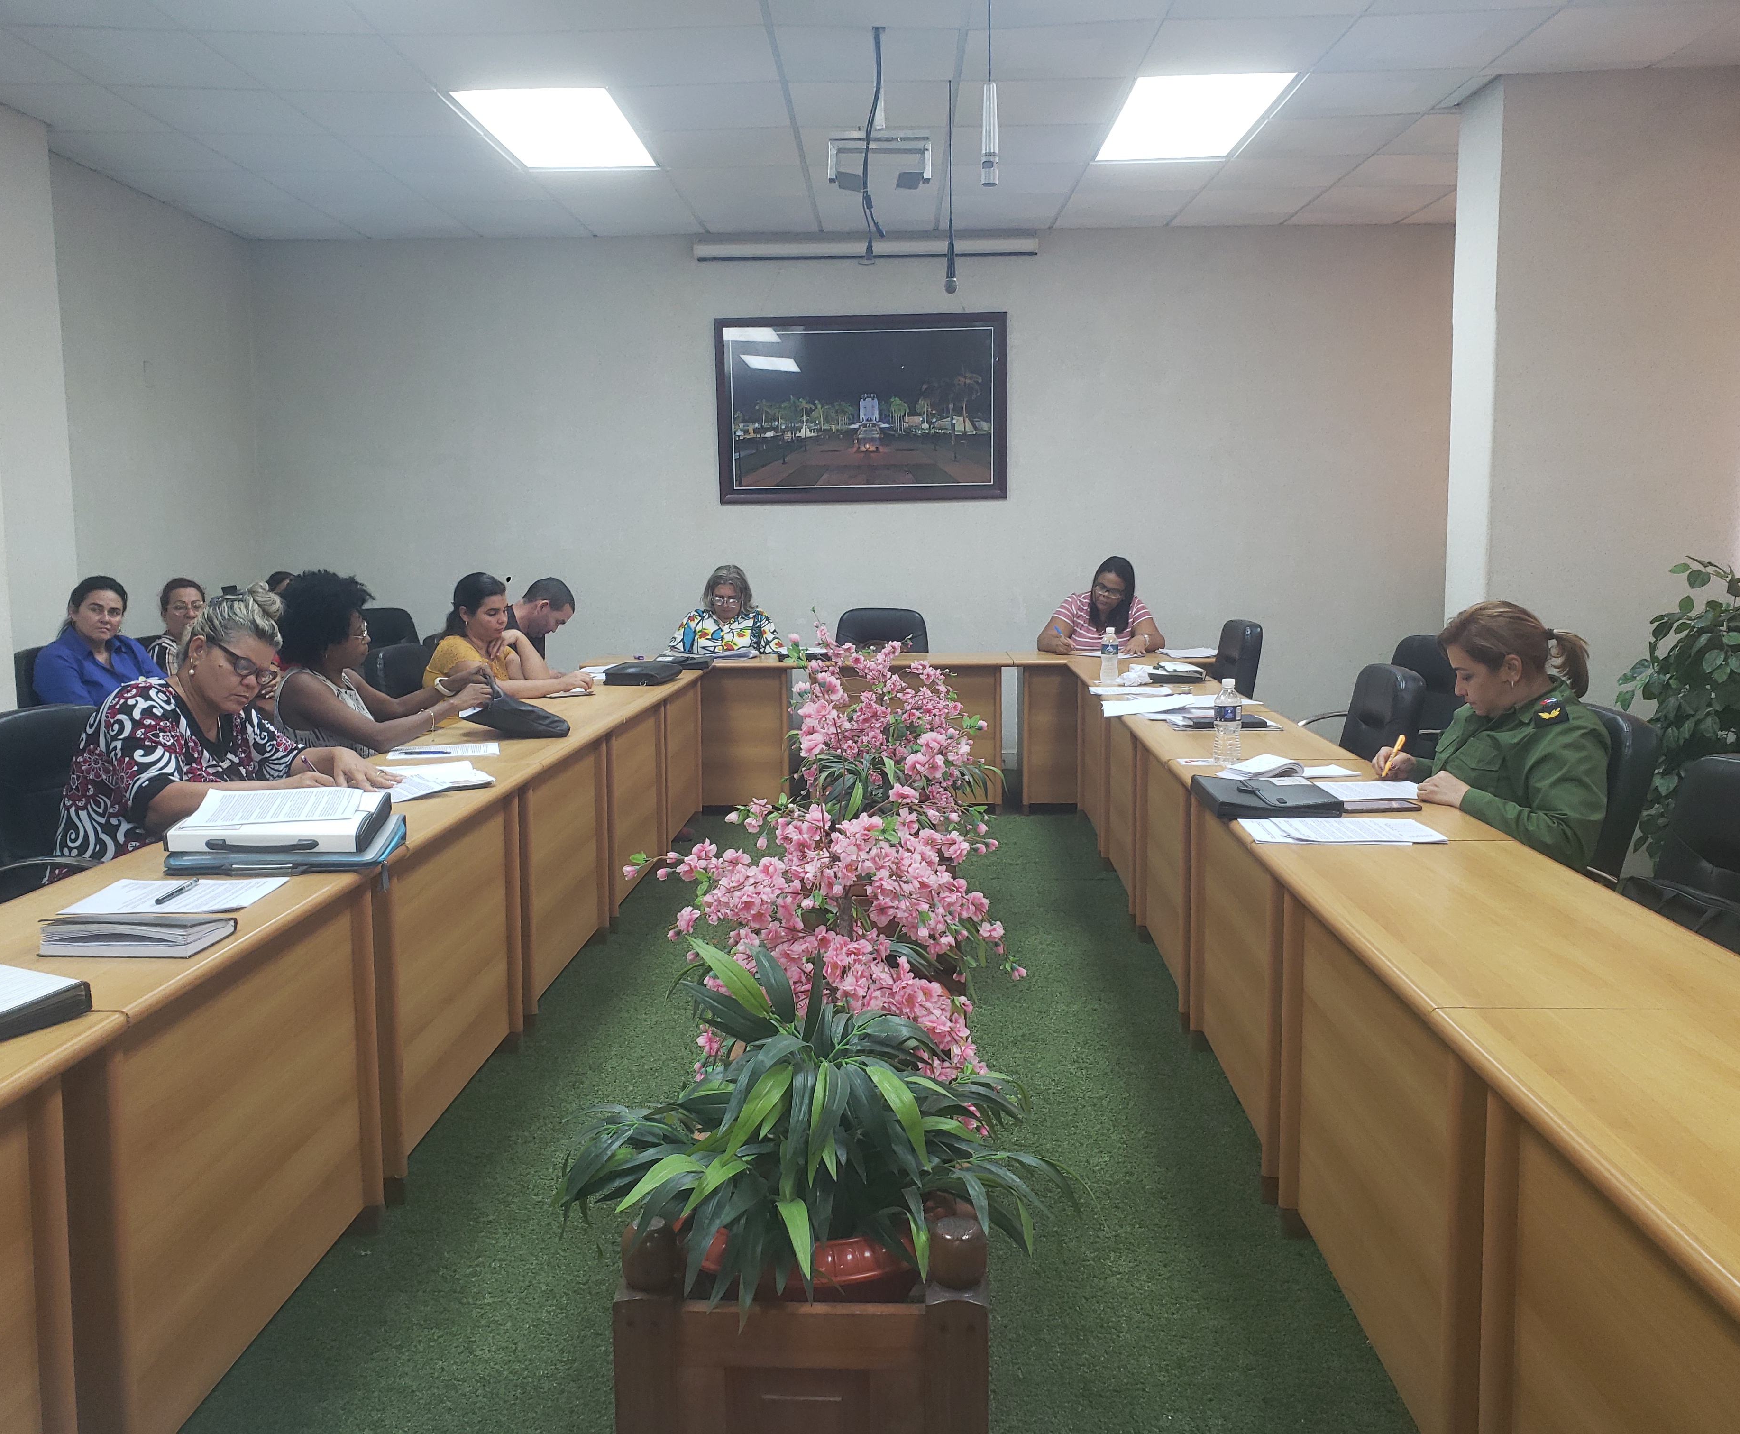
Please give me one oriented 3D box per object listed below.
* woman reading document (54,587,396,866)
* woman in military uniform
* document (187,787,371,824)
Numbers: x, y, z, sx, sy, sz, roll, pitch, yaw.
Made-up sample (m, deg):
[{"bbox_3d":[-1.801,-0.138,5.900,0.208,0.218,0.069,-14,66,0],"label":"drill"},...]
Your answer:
[{"bbox_3d":[-1.445,0.337,3.273,0.700,1.260,0.620,1,7,14],"label":"woman reading document"},{"bbox_3d":[1.453,0.308,3.276,0.653,1.153,0.571,-1,7,-8],"label":"woman in military uniform"},{"bbox_3d":[-1.099,0.162,2.736,0.303,0.025,0.219,0,7,2],"label":"document"}]

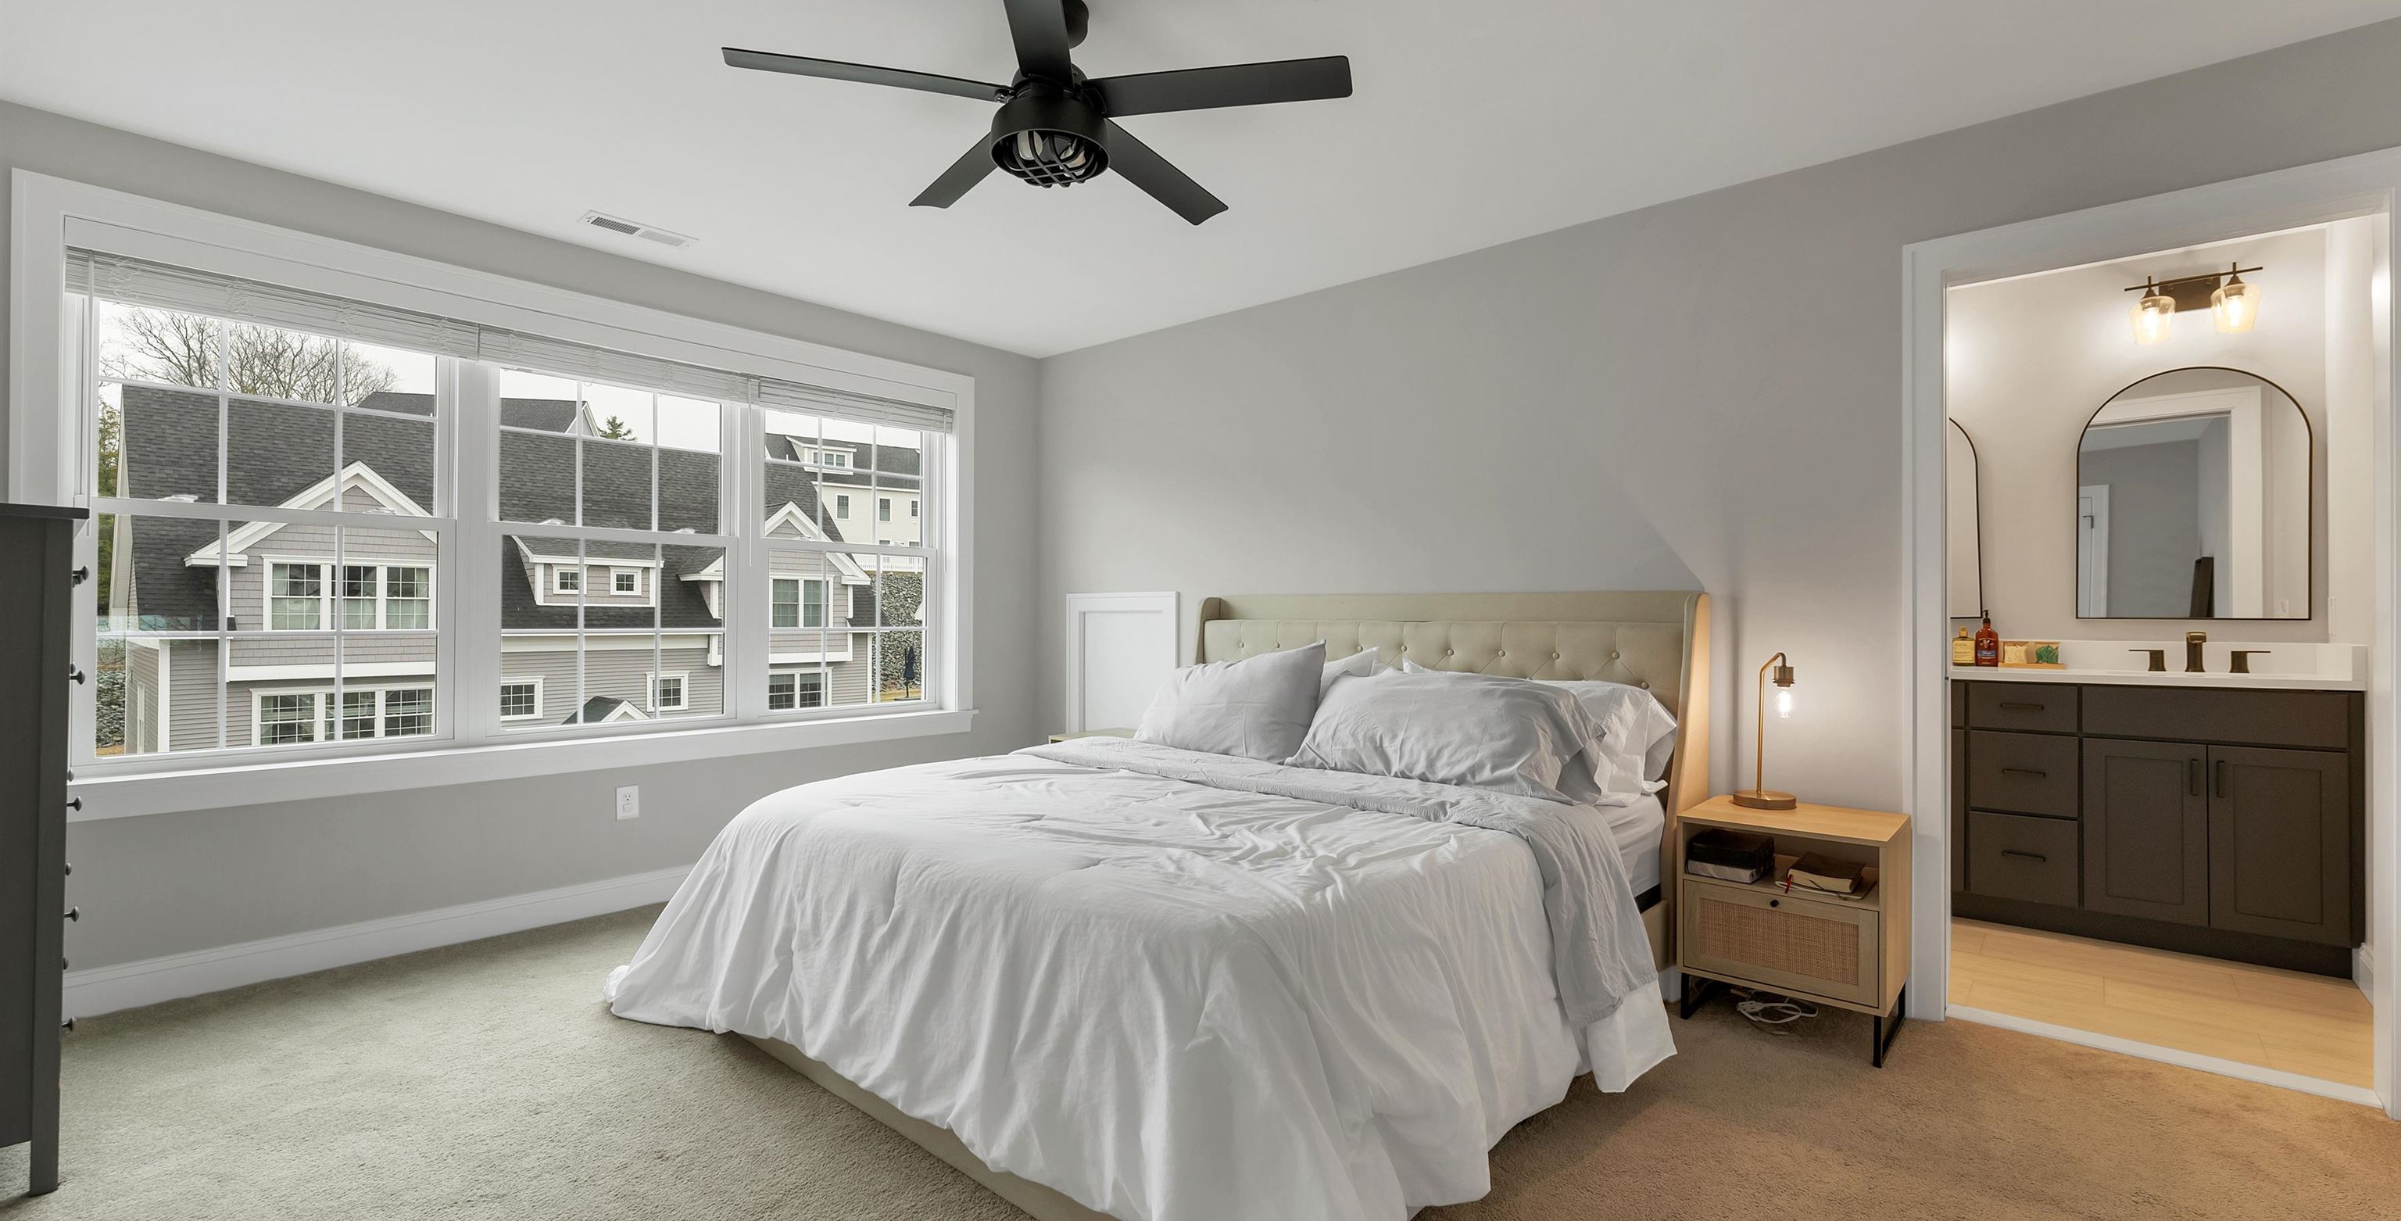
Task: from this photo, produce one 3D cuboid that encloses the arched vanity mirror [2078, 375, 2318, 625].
[{"bbox_3d":[3.538,-0.417,3.586,0.610,0.910,0.025,0,0,41],"label":"arched vanity mirror"}]

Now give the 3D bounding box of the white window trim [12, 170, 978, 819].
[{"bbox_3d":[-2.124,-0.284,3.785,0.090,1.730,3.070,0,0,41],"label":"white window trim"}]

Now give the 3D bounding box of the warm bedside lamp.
[{"bbox_3d":[1.643,0.348,2.921,0.160,0.448,0.160,0,0,41],"label":"warm bedside lamp"}]

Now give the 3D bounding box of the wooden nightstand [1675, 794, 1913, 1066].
[{"bbox_3d":[1.631,0.846,2.754,0.482,0.552,0.415,0,0,41],"label":"wooden nightstand"}]

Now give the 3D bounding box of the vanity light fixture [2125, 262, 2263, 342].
[{"bbox_3d":[3.500,-1.076,3.532,0.347,0.248,0.160,0,0,41],"label":"vanity light fixture"}]

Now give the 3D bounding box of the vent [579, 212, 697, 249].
[{"bbox_3d":[-1.962,-1.322,3.510,0.153,0.015,0.352,0,0,41],"label":"vent"}]

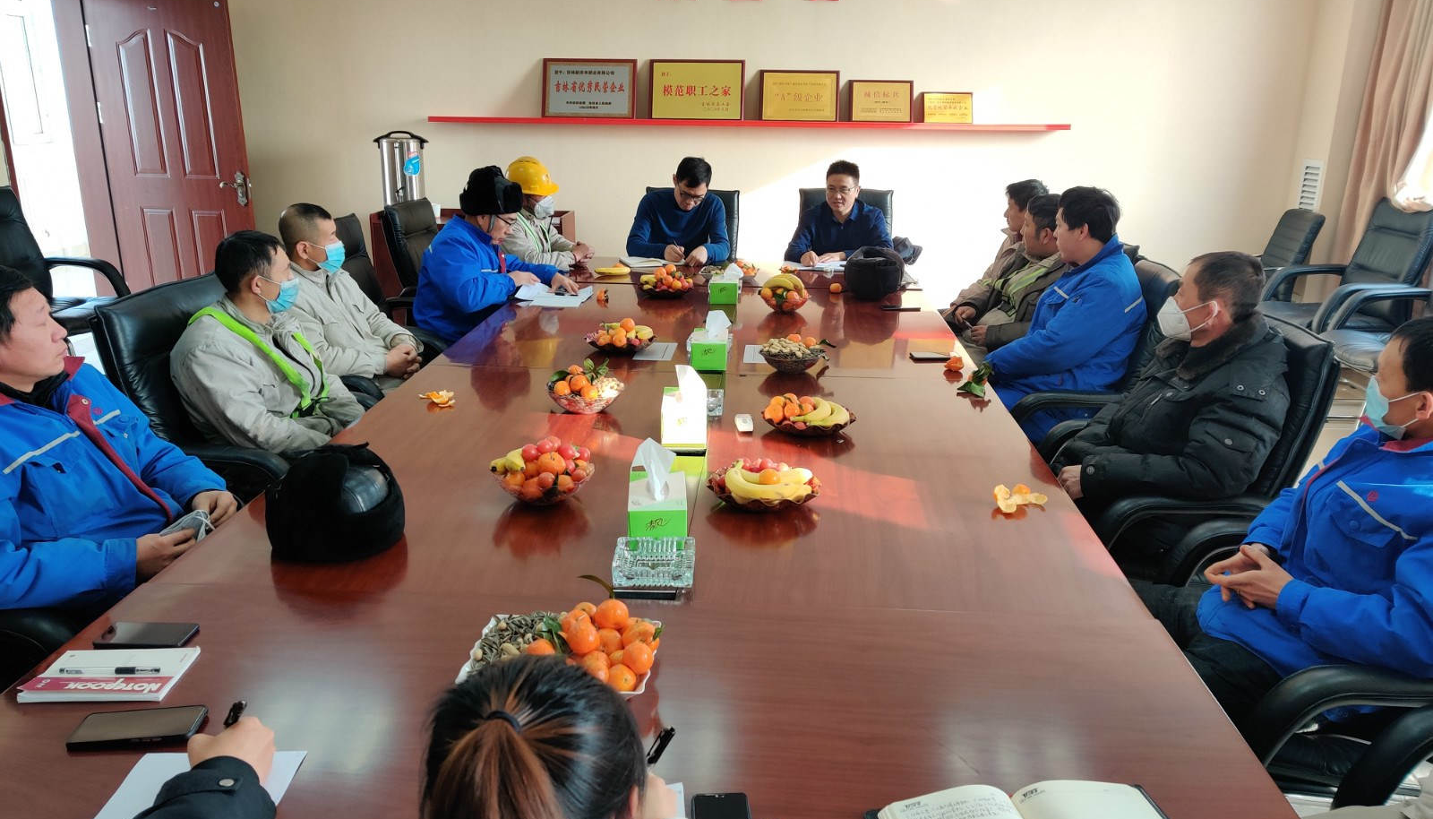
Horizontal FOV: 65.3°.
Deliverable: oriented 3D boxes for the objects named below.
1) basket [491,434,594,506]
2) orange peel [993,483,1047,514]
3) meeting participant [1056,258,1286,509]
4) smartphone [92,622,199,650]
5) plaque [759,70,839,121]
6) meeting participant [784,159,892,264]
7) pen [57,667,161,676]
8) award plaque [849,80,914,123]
[{"bbox_3d":[-0.383,0.124,2.471,0.237,0.130,0.235,1,16,3],"label":"basket"},{"bbox_3d":[0.675,0.195,2.478,0.118,0.038,0.095,1,17,3],"label":"orange peel"},{"bbox_3d":[1.043,0.224,2.890,0.780,1.270,0.580,2,16,5],"label":"meeting participant"},{"bbox_3d":[-0.953,0.380,1.873,0.149,0.009,0.075,1,16,2],"label":"smartphone"},{"bbox_3d":[0.488,-1.827,6.533,0.463,0.293,0.030,1,6,3],"label":"plaque"},{"bbox_3d":[0.653,-0.704,6.035,0.570,1.257,0.780,3,16,8],"label":"meeting participant"},{"bbox_3d":[-0.928,0.400,1.712,0.150,0.011,0.011,0,16,-3],"label":"pen"},{"bbox_3d":[0.983,-1.830,6.659,0.376,0.237,0.025,1,9,3],"label":"award plaque"}]

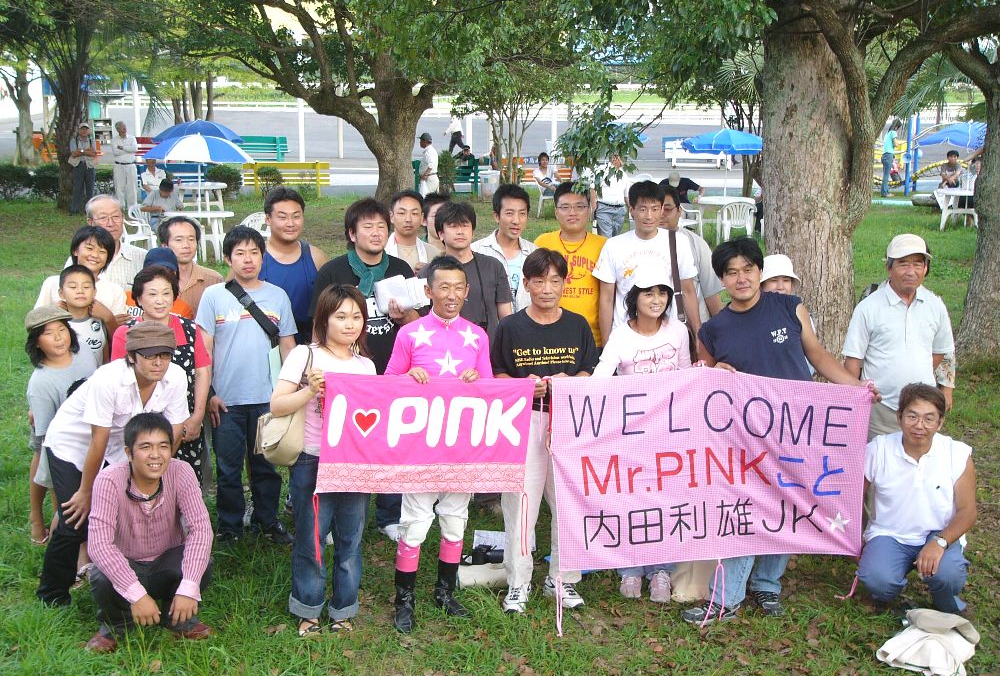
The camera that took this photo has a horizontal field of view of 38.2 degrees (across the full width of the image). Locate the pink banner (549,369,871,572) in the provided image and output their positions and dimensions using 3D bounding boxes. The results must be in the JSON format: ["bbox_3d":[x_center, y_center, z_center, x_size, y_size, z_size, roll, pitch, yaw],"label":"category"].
[{"bbox_3d":[0.943,0.590,6.501,1.450,0.890,0.110,-2,10,-14],"label":"pink banner"}]

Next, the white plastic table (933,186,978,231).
[{"bbox_3d":[7.623,-2.055,23.602,0.820,0.690,0.820,7,12,35],"label":"white plastic table"}]

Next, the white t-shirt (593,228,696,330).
[{"bbox_3d":[0.750,-0.257,7.500,0.540,0.670,0.300,0,10,3],"label":"white t-shirt"}]

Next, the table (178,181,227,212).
[{"bbox_3d":[-5.154,-2.298,24.980,0.910,0.690,0.910,-2,10,-12],"label":"table"}]

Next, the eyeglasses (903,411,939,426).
[{"bbox_3d":[1.780,0.340,6.100,0.150,0.050,0.140,8,11,10],"label":"eyeglasses"}]

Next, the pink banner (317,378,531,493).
[{"bbox_3d":[-0.321,0.407,6.215,0.930,0.520,0.060,-2,10,-10],"label":"pink banner"}]

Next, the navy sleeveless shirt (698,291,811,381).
[{"bbox_3d":[1.155,0.143,6.504,0.500,0.660,0.290,-6,10,13],"label":"navy sleeveless shirt"}]

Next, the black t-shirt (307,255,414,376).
[{"bbox_3d":[-0.723,-0.069,7.705,0.560,0.740,0.330,-1,10,-8],"label":"black t-shirt"}]

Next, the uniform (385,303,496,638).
[{"bbox_3d":[-0.279,0.589,6.562,0.475,1.410,0.370,-1,10,-5],"label":"uniform"}]

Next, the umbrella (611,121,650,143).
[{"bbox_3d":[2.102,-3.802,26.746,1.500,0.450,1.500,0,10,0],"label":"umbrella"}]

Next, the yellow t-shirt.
[{"bbox_3d":[0.400,-0.249,7.750,0.500,0.660,0.290,-1,10,-2],"label":"yellow t-shirt"}]

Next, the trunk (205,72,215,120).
[{"bbox_3d":[-7.946,-5.892,39.578,0.250,2.700,0.250,0,10,0],"label":"trunk"}]

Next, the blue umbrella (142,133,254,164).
[{"bbox_3d":[-4.032,-2.559,19.350,1.550,0.420,1.550,-2,10,-12],"label":"blue umbrella"}]

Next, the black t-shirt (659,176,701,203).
[{"bbox_3d":[2.743,-2.252,22.200,0.580,0.550,0.420,-4,11,-20],"label":"black t-shirt"}]

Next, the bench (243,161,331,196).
[{"bbox_3d":[-4.479,-3.325,30.300,1.820,0.760,0.550,0,10,5],"label":"bench"}]

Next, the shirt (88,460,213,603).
[{"bbox_3d":[-1.464,0.802,6.050,0.490,0.530,0.420,-2,10,-7],"label":"shirt"}]

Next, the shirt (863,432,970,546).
[{"bbox_3d":[1.908,0.676,6.618,0.460,0.490,0.300,3,10,14],"label":"shirt"}]

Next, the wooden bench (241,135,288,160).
[{"bbox_3d":[-7.602,-5.979,45.655,1.800,0.770,0.600,0,10,0],"label":"wooden bench"}]

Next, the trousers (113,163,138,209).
[{"bbox_3d":[-6.828,-2.684,26.334,0.440,0.960,0.300,-3,10,-14],"label":"trousers"}]

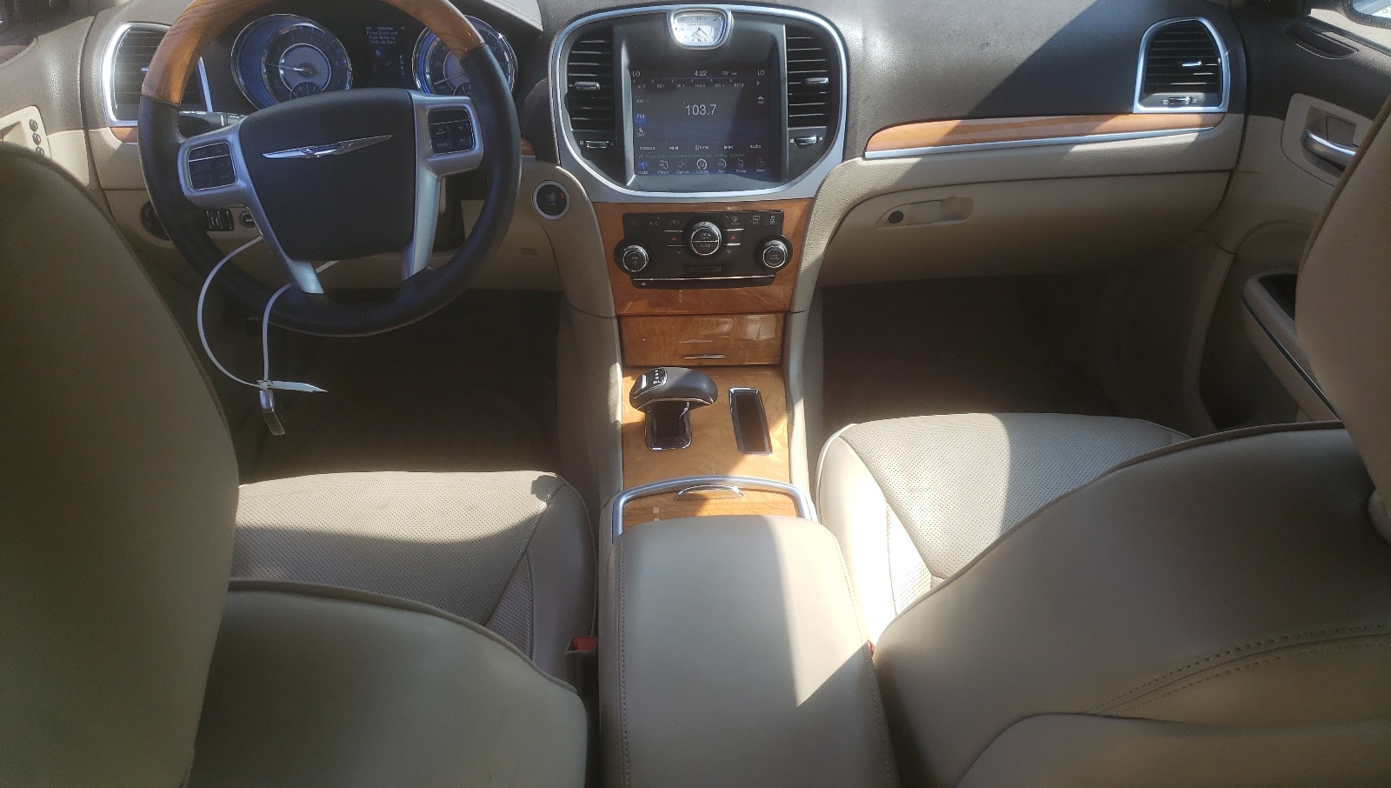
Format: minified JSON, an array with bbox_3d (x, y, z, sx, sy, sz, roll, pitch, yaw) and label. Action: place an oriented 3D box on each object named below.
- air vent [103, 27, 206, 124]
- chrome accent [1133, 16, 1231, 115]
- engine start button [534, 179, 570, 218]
[{"bbox_3d":[-0.650,-0.384,1.265,0.122,0.122,0.035,-2,16,-5],"label":"air vent"},{"bbox_3d":[0.639,-0.431,1.375,0.122,0.122,0.035,-2,16,-5],"label":"chrome accent"},{"bbox_3d":[-0.176,-0.240,1.285,0.046,0.046,0.015,6,22,7],"label":"engine start button"}]

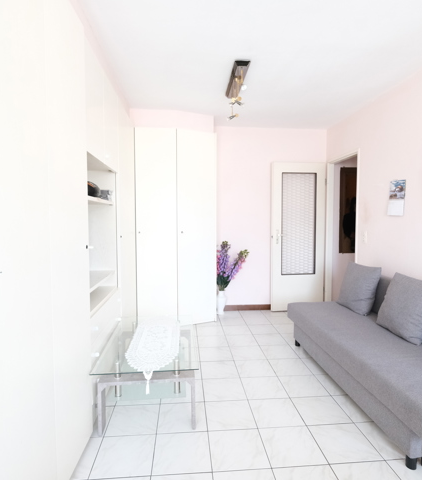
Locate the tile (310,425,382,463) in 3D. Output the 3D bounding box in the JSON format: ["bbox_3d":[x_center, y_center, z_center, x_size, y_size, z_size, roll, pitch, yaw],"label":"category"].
[{"bbox_3d":[0.752,1.156,1.706,0.300,0.010,0.298,0,3,-5],"label":"tile"}]

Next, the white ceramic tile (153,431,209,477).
[{"bbox_3d":[-0.156,1.165,1.643,0.300,0.010,0.300,0,4,-5],"label":"white ceramic tile"}]

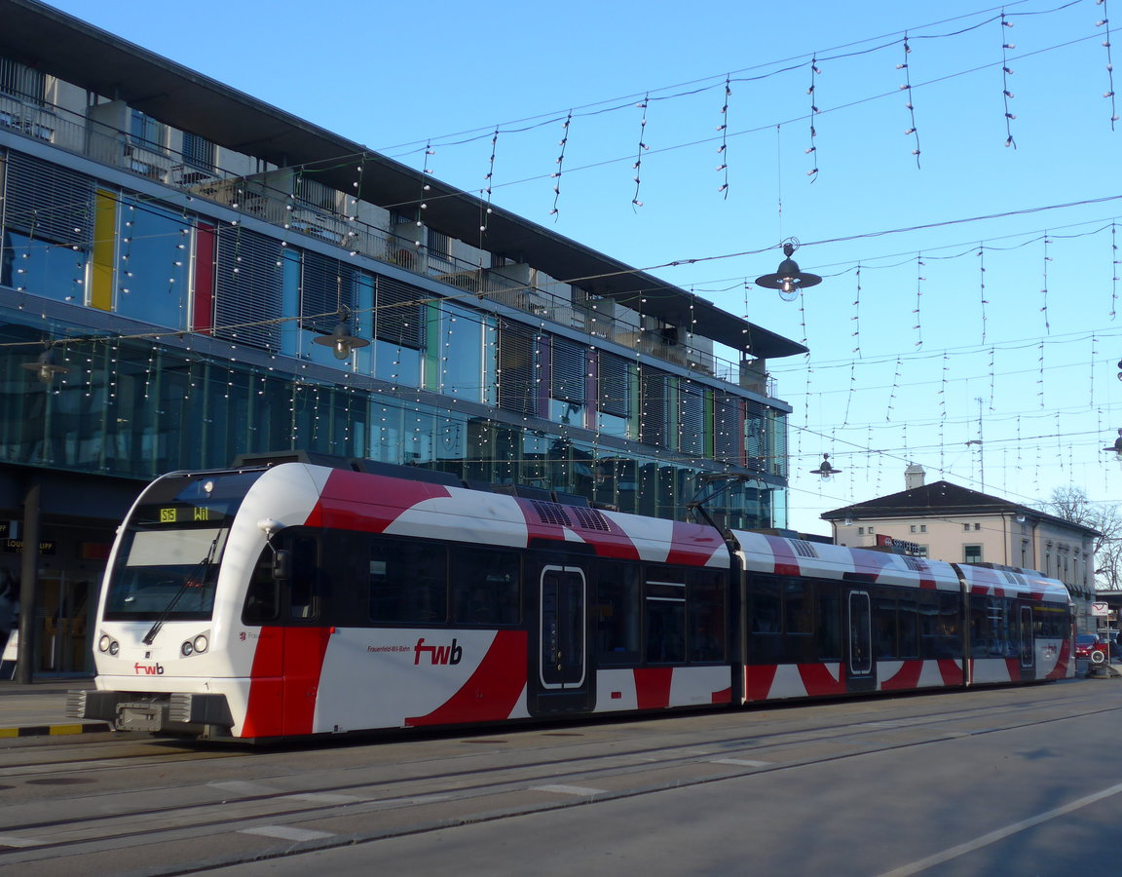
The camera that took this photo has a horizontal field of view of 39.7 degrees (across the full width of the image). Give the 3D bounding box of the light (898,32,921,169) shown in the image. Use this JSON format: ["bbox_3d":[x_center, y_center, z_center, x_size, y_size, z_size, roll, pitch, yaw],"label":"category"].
[{"bbox_3d":[3.710,-3.596,16.501,0.220,1.449,0.170,-4,-9,30],"label":"light"}]

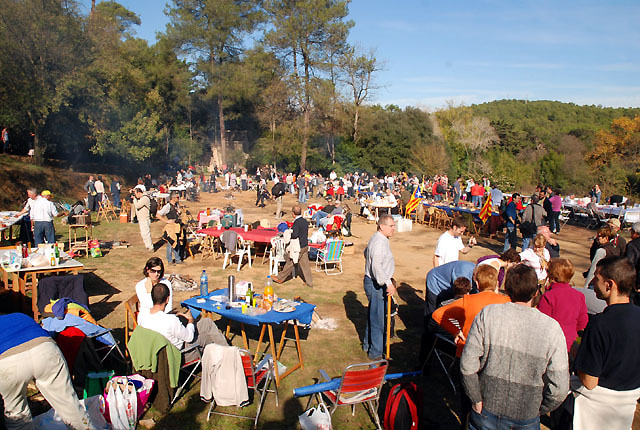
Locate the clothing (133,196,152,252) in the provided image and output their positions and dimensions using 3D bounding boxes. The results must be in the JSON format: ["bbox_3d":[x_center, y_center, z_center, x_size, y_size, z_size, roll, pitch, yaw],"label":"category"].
[{"bbox_3d":[-4.640,0.185,12.600,0.500,1.460,0.480,0,6,-17],"label":"clothing"}]

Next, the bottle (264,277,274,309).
[{"bbox_3d":[-0.553,0.865,5.276,0.100,0.340,0.100,0,6,0],"label":"bottle"}]

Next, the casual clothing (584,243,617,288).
[{"bbox_3d":[3.907,0.707,6.607,0.400,0.600,0.480,-3,7,-30],"label":"casual clothing"}]

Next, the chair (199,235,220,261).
[{"bbox_3d":[-2.830,0.769,12.271,0.480,0.760,0.500,3,5,30],"label":"chair"}]

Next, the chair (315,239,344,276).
[{"bbox_3d":[0.230,0.886,10.569,0.530,0.790,0.600,-2,5,-28],"label":"chair"}]

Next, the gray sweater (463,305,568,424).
[{"bbox_3d":[1.140,0.831,2.840,0.570,0.630,0.320,4,6,25],"label":"gray sweater"}]

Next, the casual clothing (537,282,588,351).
[{"bbox_3d":[2.124,0.889,4.213,0.450,0.620,0.290,-1,6,-11],"label":"casual clothing"}]

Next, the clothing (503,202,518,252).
[{"bbox_3d":[5.458,0.319,13.800,0.380,1.450,0.450,3,6,17],"label":"clothing"}]

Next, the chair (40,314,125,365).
[{"bbox_3d":[-2.400,1.336,4.870,0.600,0.780,0.600,2,5,28],"label":"chair"}]

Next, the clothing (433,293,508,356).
[{"bbox_3d":[1.102,0.818,3.500,0.560,0.510,0.330,1,5,12],"label":"clothing"}]

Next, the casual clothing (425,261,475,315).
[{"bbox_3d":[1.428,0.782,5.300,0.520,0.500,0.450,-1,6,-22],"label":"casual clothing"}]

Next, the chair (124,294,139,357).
[{"bbox_3d":[-1.840,1.335,5.400,0.500,0.800,0.450,3,6,11],"label":"chair"}]

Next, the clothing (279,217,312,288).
[{"bbox_3d":[-0.469,0.713,9.400,0.620,1.380,0.500,3,5,30],"label":"clothing"}]

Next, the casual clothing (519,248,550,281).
[{"bbox_3d":[3.073,0.701,6.900,0.440,0.470,0.320,4,6,24],"label":"casual clothing"}]

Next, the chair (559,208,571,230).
[{"bbox_3d":[8.833,0.101,17.488,0.460,0.820,0.520,-6,8,-45],"label":"chair"}]

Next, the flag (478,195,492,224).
[{"bbox_3d":[5.641,-0.192,16.400,0.450,1.000,0.250,4,6,20],"label":"flag"}]

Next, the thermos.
[{"bbox_3d":[-0.969,0.813,5.300,0.078,0.310,0.078,0,4,0],"label":"thermos"}]

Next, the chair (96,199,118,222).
[{"bbox_3d":[-8.856,-0.170,20.020,0.600,0.850,0.480,3,7,30],"label":"chair"}]

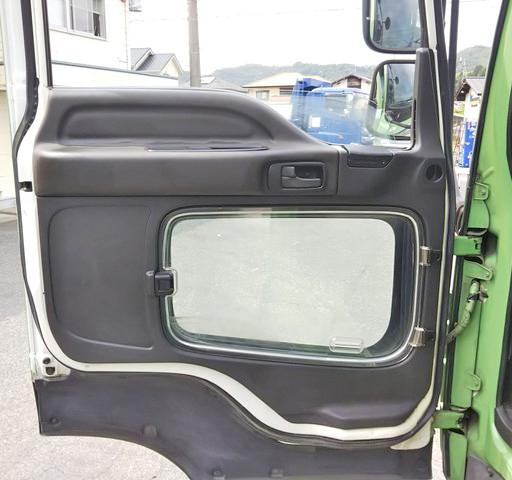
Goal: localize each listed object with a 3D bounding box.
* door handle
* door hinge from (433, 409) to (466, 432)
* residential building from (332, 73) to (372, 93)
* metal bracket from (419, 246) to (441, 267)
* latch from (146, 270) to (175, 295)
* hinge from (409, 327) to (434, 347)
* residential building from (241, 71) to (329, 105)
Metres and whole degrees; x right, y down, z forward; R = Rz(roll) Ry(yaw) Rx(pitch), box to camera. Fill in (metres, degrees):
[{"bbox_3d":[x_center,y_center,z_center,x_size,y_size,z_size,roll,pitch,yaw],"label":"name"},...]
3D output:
[{"bbox_3d":[0.101,-0.142,1.237,0.094,0.053,0.032,0,12,0],"label":"door handle"},{"bbox_3d":[0.492,0.459,1.411,0.086,0.067,0.050,0,12,0],"label":"door hinge"},{"bbox_3d":[10.294,-14.266,60.354,5.500,7.200,7.000,-1,12,-5],"label":"residential building"},{"bbox_3d":[0.401,0.038,1.283,0.051,0.048,0.022,0,12,0],"label":"metal bracket"},{"bbox_3d":[-0.219,0.101,1.287,0.070,0.063,0.033,0,12,0],"label":"latch"},{"bbox_3d":[0.395,0.230,1.323,0.062,0.051,0.022,0,12,0],"label":"hinge"},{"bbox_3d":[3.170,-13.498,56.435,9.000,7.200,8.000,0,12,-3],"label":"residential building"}]

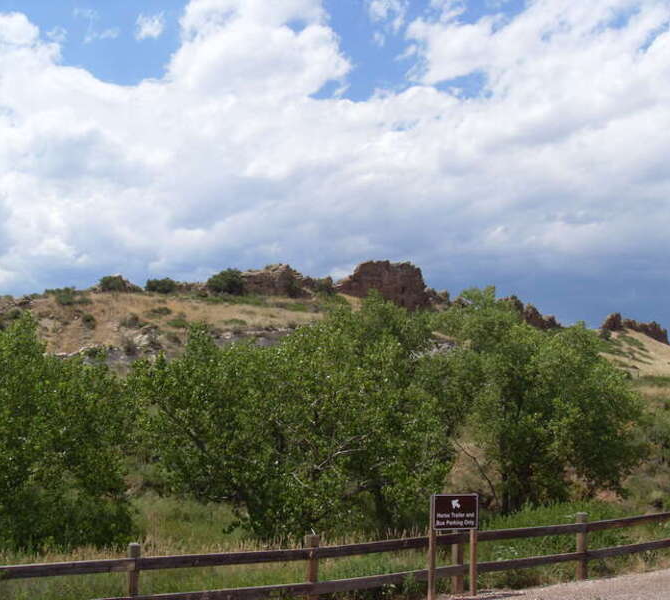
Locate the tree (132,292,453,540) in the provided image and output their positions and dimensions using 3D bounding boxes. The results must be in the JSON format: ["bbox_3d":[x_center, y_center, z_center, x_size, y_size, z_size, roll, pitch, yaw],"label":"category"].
[{"bbox_3d":[-0.988,2.708,18.800,7.330,5.710,6.300,1,9,0],"label":"tree"}]

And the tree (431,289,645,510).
[{"bbox_3d":[5.786,2.829,23.000,5.850,6.360,5.600,1,9,0],"label":"tree"}]

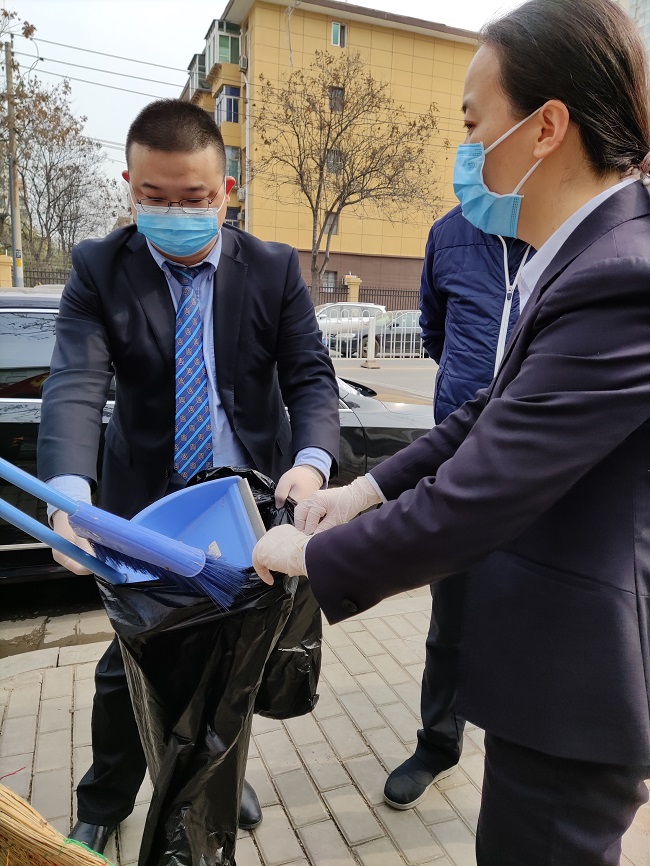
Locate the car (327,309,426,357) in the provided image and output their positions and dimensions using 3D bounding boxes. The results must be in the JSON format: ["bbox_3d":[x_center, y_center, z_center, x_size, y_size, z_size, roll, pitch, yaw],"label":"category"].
[{"bbox_3d":[2.053,-3.047,18.966,4.600,1.470,1.800,-4,13,-30],"label":"car"}]

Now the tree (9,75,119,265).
[{"bbox_3d":[-10.490,-9.011,25.000,4.500,9.500,4.500,2,11,0],"label":"tree"}]

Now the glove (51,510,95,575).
[{"bbox_3d":[-0.472,0.205,1.170,0.090,0.120,0.100,-5,13,-31],"label":"glove"}]

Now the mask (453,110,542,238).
[{"bbox_3d":[0.208,-0.298,0.772,0.110,0.125,0.138,7,12,30],"label":"mask"}]

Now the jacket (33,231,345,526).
[{"bbox_3d":[-0.268,-0.035,1.310,0.570,0.720,0.380,-1,15,-9],"label":"jacket"}]

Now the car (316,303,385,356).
[{"bbox_3d":[0.499,-4.376,25.000,4.550,1.640,1.820,-3,12,-24],"label":"car"}]

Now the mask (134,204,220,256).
[{"bbox_3d":[-0.258,-0.354,1.095,0.145,0.100,0.075,0,38,-10],"label":"mask"}]

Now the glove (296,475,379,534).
[{"bbox_3d":[0.024,0.130,1.120,0.160,0.080,0.090,-20,14,-6],"label":"glove"}]

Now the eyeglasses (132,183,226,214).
[{"bbox_3d":[-0.269,-0.437,1.138,0.145,0.042,0.140,0,38,-10],"label":"eyeglasses"}]

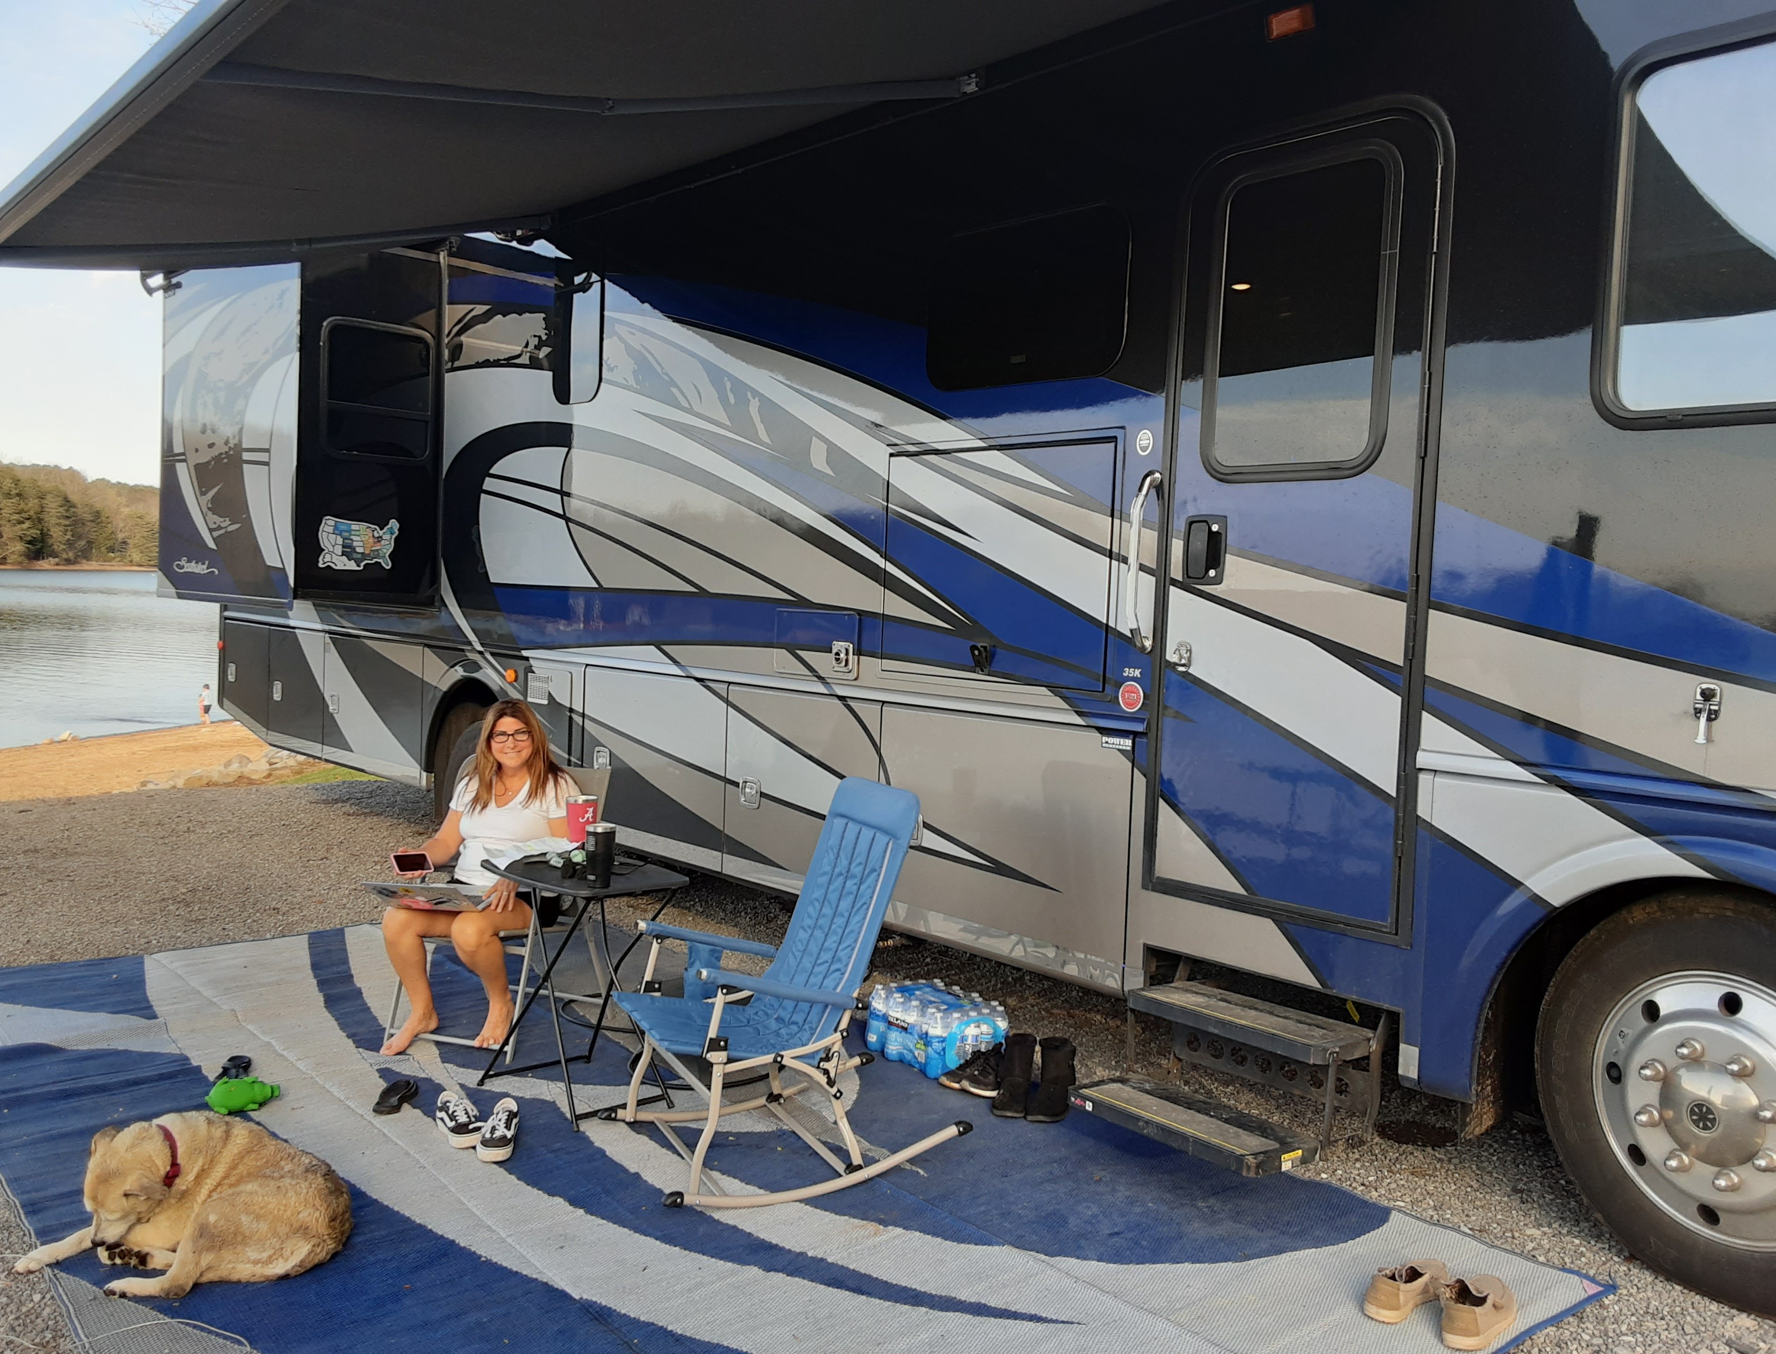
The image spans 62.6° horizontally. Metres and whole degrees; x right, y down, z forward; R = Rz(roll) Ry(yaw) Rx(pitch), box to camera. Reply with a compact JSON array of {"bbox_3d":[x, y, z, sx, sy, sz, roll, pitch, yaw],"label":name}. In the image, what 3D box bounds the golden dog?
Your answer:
[{"bbox_3d":[-1.475,1.102,3.170,0.620,0.300,0.460,2,3,-10],"label":"golden dog"}]

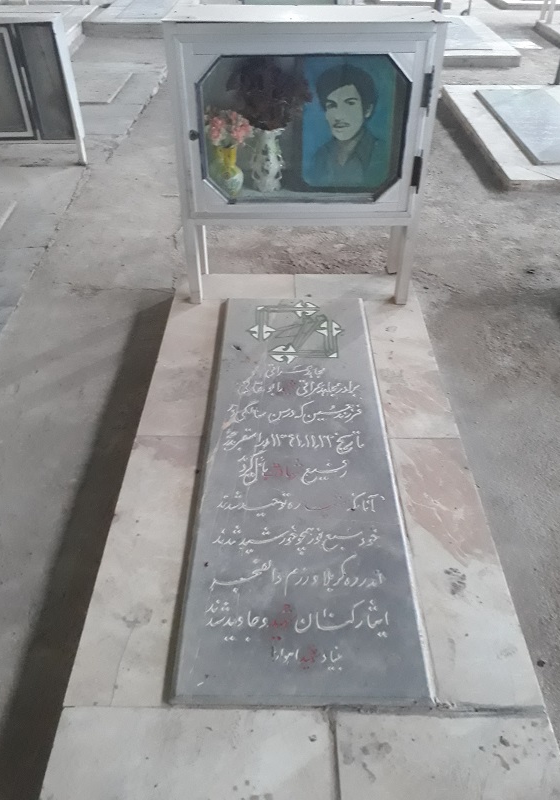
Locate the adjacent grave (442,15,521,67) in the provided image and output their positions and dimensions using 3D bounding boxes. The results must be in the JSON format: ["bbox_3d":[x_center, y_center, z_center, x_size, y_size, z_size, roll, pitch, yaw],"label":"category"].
[{"bbox_3d":[1.697,-3.636,6.302,0.920,0.100,1.950,0,40,1],"label":"adjacent grave"}]

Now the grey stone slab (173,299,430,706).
[{"bbox_3d":[0.052,0.116,1.809,0.505,0.040,1.510,0,40,1],"label":"grey stone slab"}]

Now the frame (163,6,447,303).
[{"bbox_3d":[0.074,-0.818,2.198,0.830,0.945,0.290,0,40,1],"label":"frame"}]

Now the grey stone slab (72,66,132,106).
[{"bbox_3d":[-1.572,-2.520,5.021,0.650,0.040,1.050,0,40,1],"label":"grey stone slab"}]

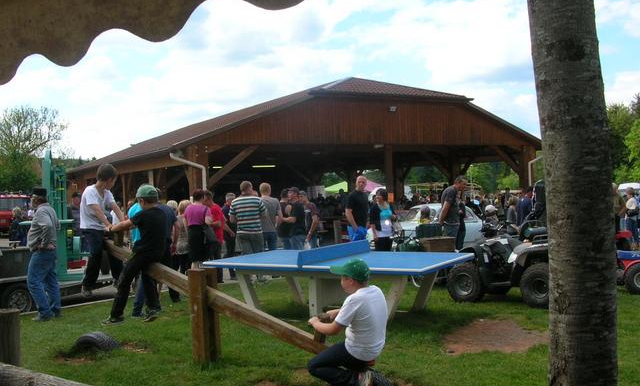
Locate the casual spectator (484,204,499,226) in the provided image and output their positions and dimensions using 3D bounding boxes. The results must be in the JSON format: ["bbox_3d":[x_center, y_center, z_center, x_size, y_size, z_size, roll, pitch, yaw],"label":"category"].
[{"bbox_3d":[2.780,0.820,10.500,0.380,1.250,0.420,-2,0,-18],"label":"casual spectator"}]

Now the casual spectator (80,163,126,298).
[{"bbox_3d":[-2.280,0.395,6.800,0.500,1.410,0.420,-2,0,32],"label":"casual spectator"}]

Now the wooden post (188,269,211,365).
[{"bbox_3d":[-1.096,1.128,5.860,0.115,0.860,0.115,-2,0,34],"label":"wooden post"}]

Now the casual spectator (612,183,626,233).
[{"bbox_3d":[6.650,0.610,14.500,0.500,1.660,0.380,-2,0,18],"label":"casual spectator"}]

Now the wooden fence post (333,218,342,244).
[{"bbox_3d":[0.420,1.090,15.500,0.200,0.820,0.200,-2,0,30],"label":"wooden fence post"}]

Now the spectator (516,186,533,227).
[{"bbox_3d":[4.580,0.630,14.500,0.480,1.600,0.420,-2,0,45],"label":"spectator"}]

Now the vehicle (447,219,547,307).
[{"bbox_3d":[2.680,0.955,9.100,1.800,1.100,1.050,-2,0,28],"label":"vehicle"}]

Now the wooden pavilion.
[{"bbox_3d":[-2.800,-1.260,31.000,15.900,5.850,22.000,-2,0,-30],"label":"wooden pavilion"}]

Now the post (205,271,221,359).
[{"bbox_3d":[-0.990,1.144,6.040,0.115,0.870,0.115,-2,0,34],"label":"post"}]

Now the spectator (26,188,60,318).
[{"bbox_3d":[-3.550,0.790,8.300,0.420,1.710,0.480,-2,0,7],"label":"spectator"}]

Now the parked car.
[{"bbox_3d":[2.850,0.930,16.500,1.520,1.380,3.700,-2,0,44],"label":"parked car"}]

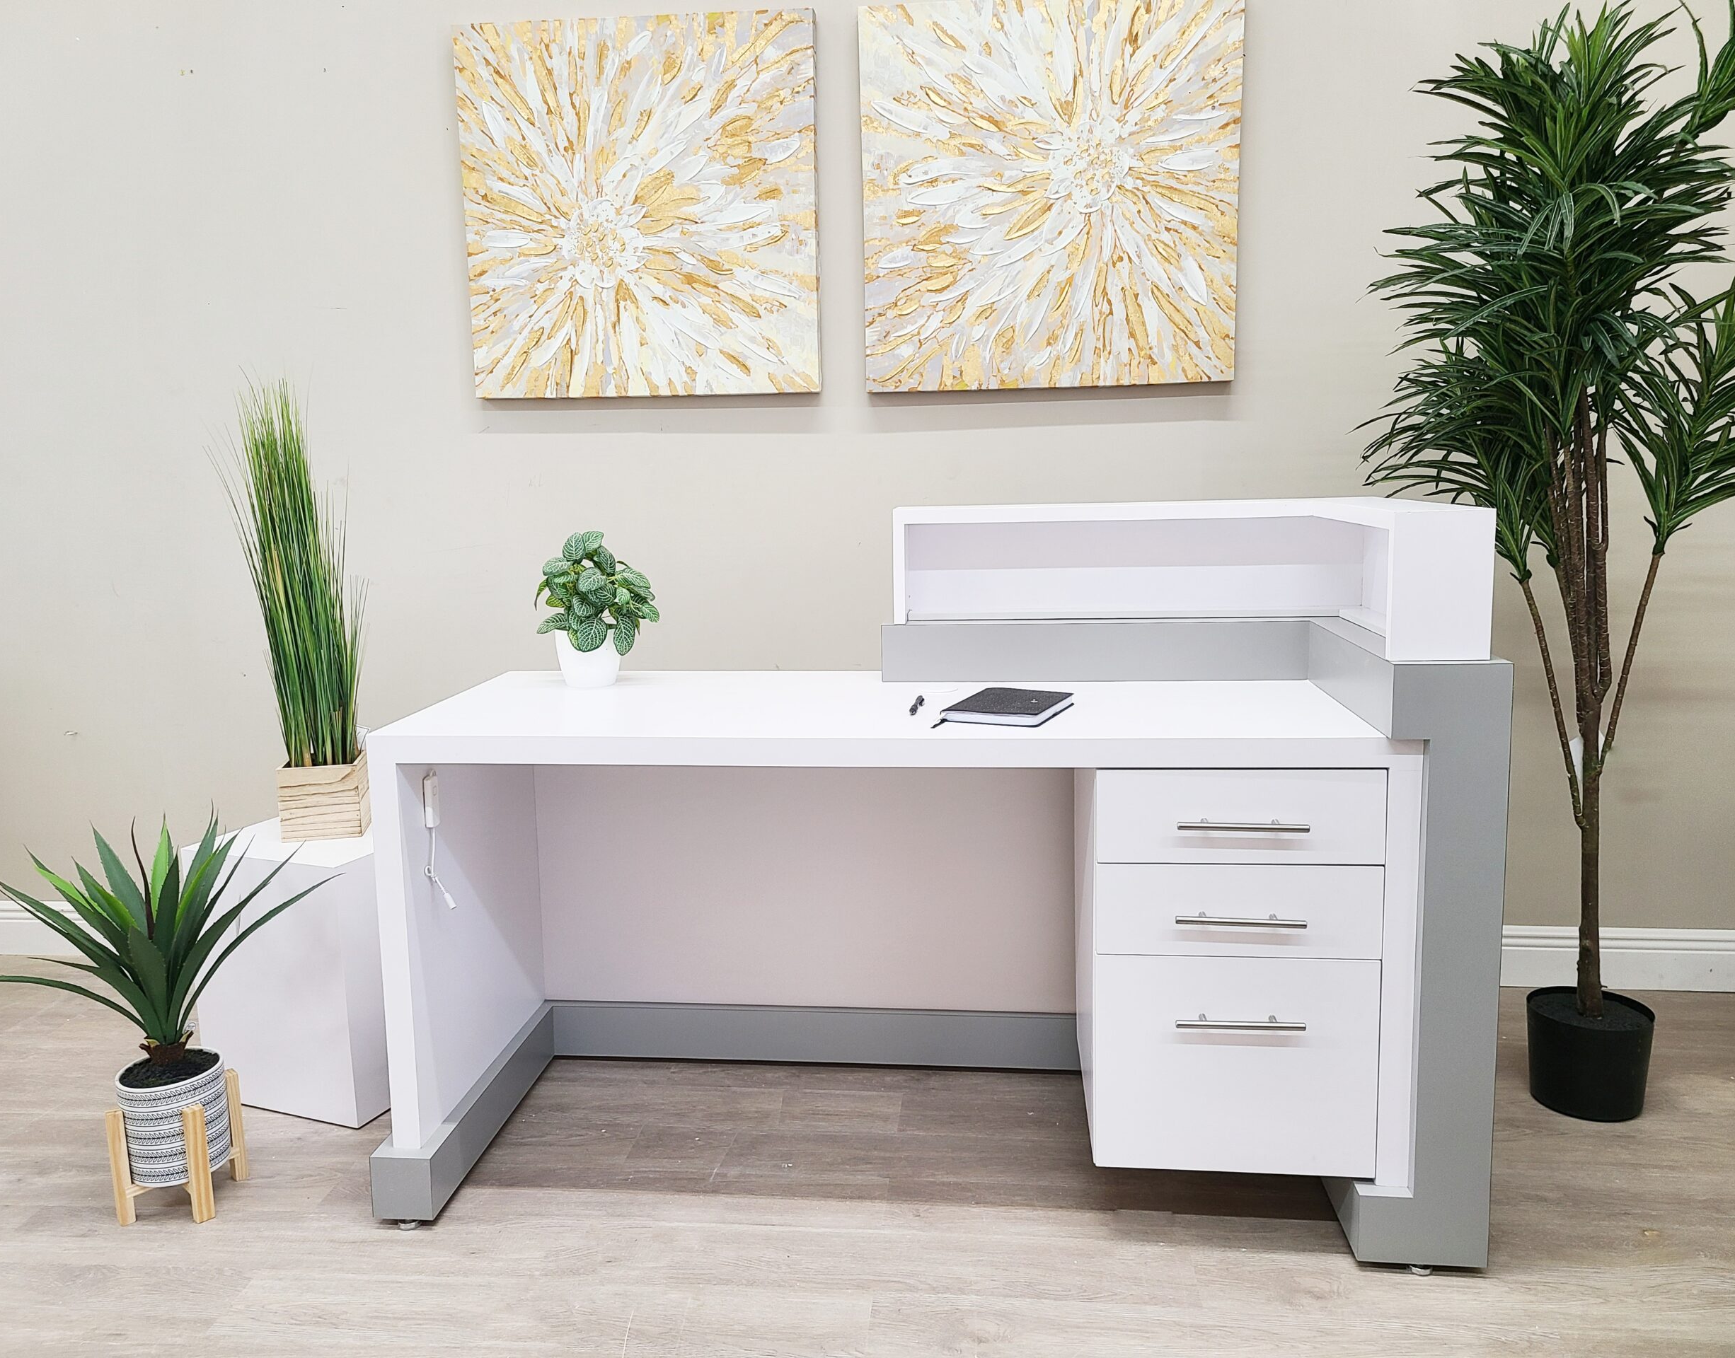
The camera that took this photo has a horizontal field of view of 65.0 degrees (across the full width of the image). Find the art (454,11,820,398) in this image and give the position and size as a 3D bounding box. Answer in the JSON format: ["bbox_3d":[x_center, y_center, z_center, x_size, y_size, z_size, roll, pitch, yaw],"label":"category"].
[{"bbox_3d":[-0.468,-0.968,2.819,0.745,0.745,0.040,0,9,6],"label":"art"}]

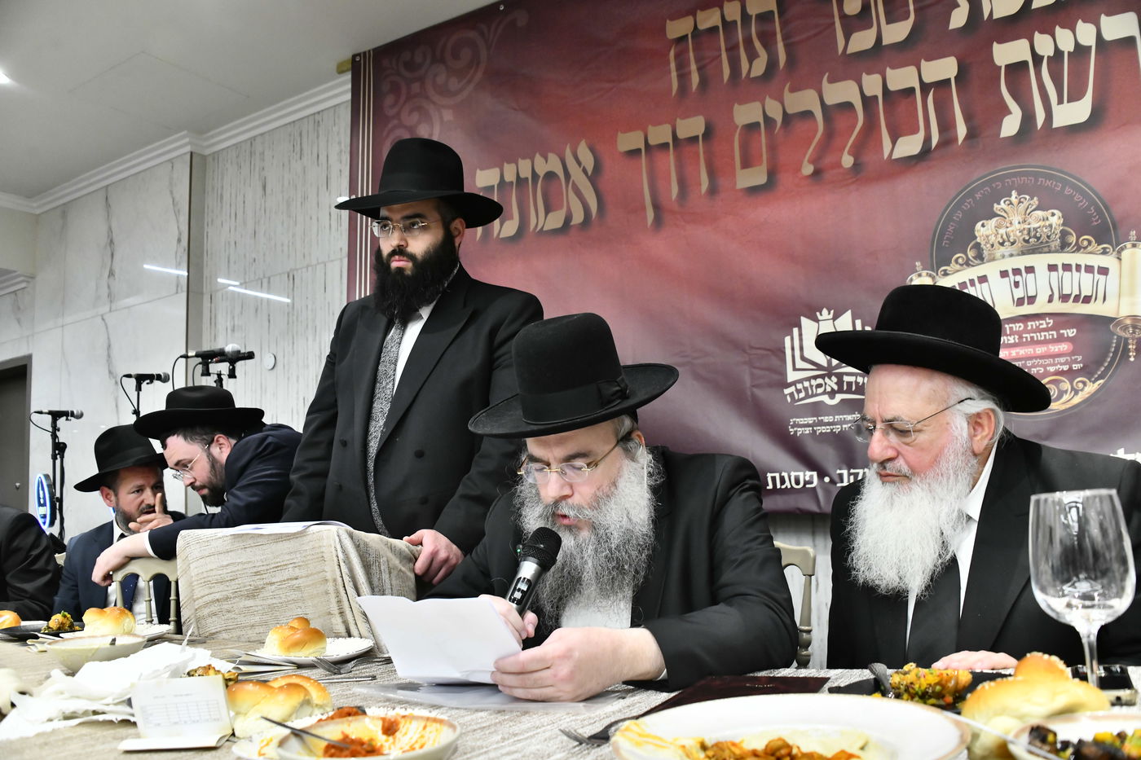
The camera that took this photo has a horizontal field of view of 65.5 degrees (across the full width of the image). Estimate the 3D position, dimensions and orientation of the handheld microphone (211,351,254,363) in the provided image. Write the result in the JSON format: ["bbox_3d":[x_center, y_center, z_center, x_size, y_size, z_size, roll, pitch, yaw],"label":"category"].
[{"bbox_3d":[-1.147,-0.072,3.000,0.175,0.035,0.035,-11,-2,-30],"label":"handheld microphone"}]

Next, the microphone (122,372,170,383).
[{"bbox_3d":[-1.815,-0.012,3.800,0.200,0.052,0.052,3,-9,-35],"label":"microphone"}]

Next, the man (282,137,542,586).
[{"bbox_3d":[-0.285,0.336,1.869,0.580,1.802,0.420,-7,-9,30],"label":"man"}]

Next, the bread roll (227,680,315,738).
[{"bbox_3d":[-0.281,0.310,0.835,0.080,0.050,0.090,-6,-8,26],"label":"bread roll"}]

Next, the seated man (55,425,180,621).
[{"bbox_3d":[-1.303,0.741,2.527,0.520,1.247,0.750,0,-8,-14],"label":"seated man"}]

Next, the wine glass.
[{"bbox_3d":[0.440,0.202,0.751,0.091,0.215,0.091,-2,-7,0],"label":"wine glass"}]

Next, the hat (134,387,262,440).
[{"bbox_3d":[-1.044,0.093,2.500,0.370,0.135,0.330,-4,-5,-29],"label":"hat"}]

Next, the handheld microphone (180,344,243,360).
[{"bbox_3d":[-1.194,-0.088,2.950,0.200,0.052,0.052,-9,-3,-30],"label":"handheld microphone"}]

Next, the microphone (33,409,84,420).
[{"bbox_3d":[-2.307,0.153,4.000,0.210,0.052,0.052,4,-10,-35],"label":"microphone"}]

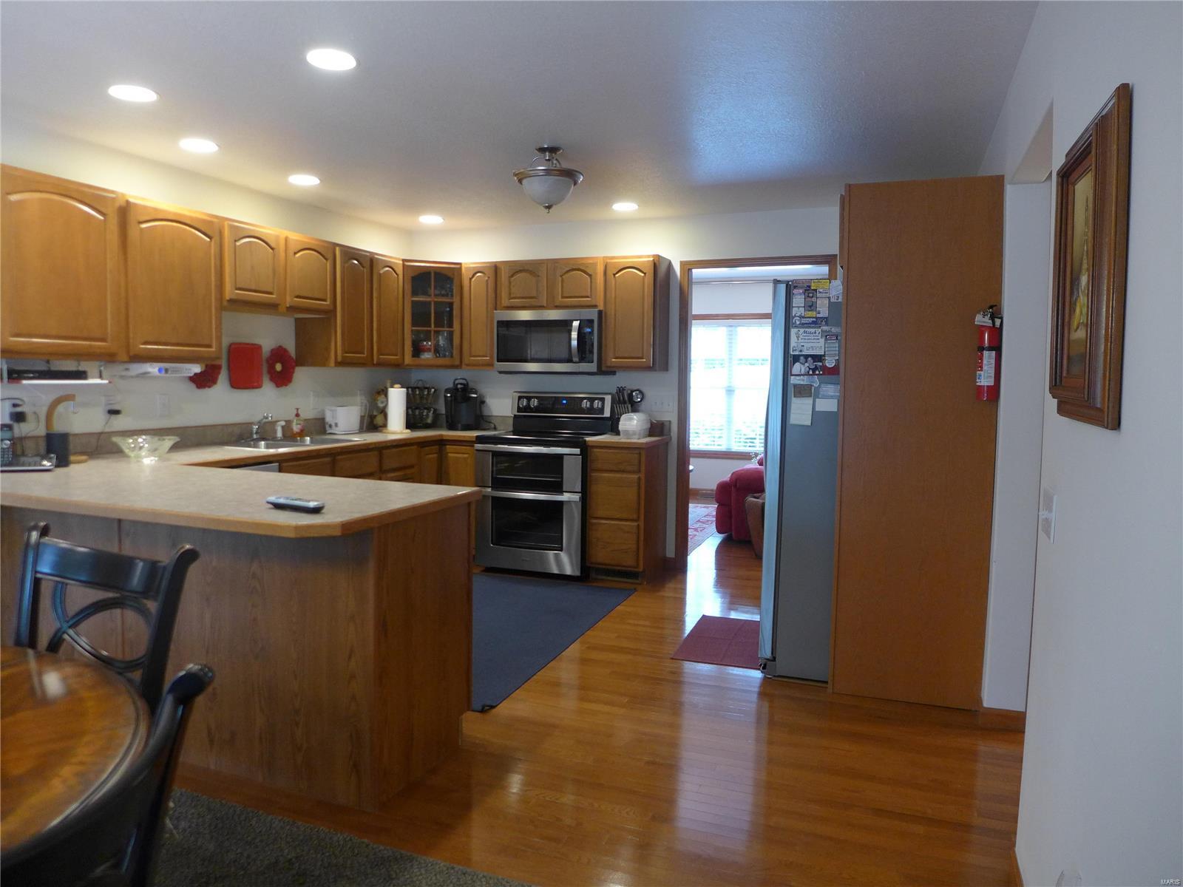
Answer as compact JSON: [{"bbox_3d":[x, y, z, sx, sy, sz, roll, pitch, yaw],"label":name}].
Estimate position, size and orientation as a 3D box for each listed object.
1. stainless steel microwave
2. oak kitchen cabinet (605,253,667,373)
[{"bbox_3d":[-0.249,-0.707,5.790,0.766,0.429,0.412,2,5,20],"label":"stainless steel microwave"},{"bbox_3d":[0.303,-0.862,5.515,0.378,0.755,0.325,2,5,21],"label":"oak kitchen cabinet"}]

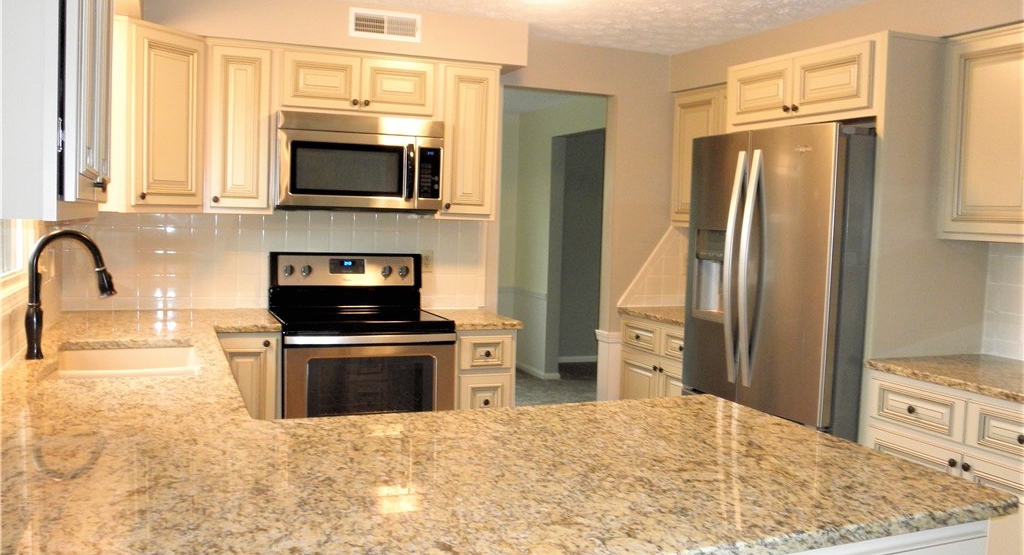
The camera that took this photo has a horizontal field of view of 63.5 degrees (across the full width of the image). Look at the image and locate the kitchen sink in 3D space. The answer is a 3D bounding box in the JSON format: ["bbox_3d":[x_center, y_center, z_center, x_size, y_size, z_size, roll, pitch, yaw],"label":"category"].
[{"bbox_3d":[-1.277,0.396,2.734,0.450,0.210,0.740,0,5,-23],"label":"kitchen sink"}]

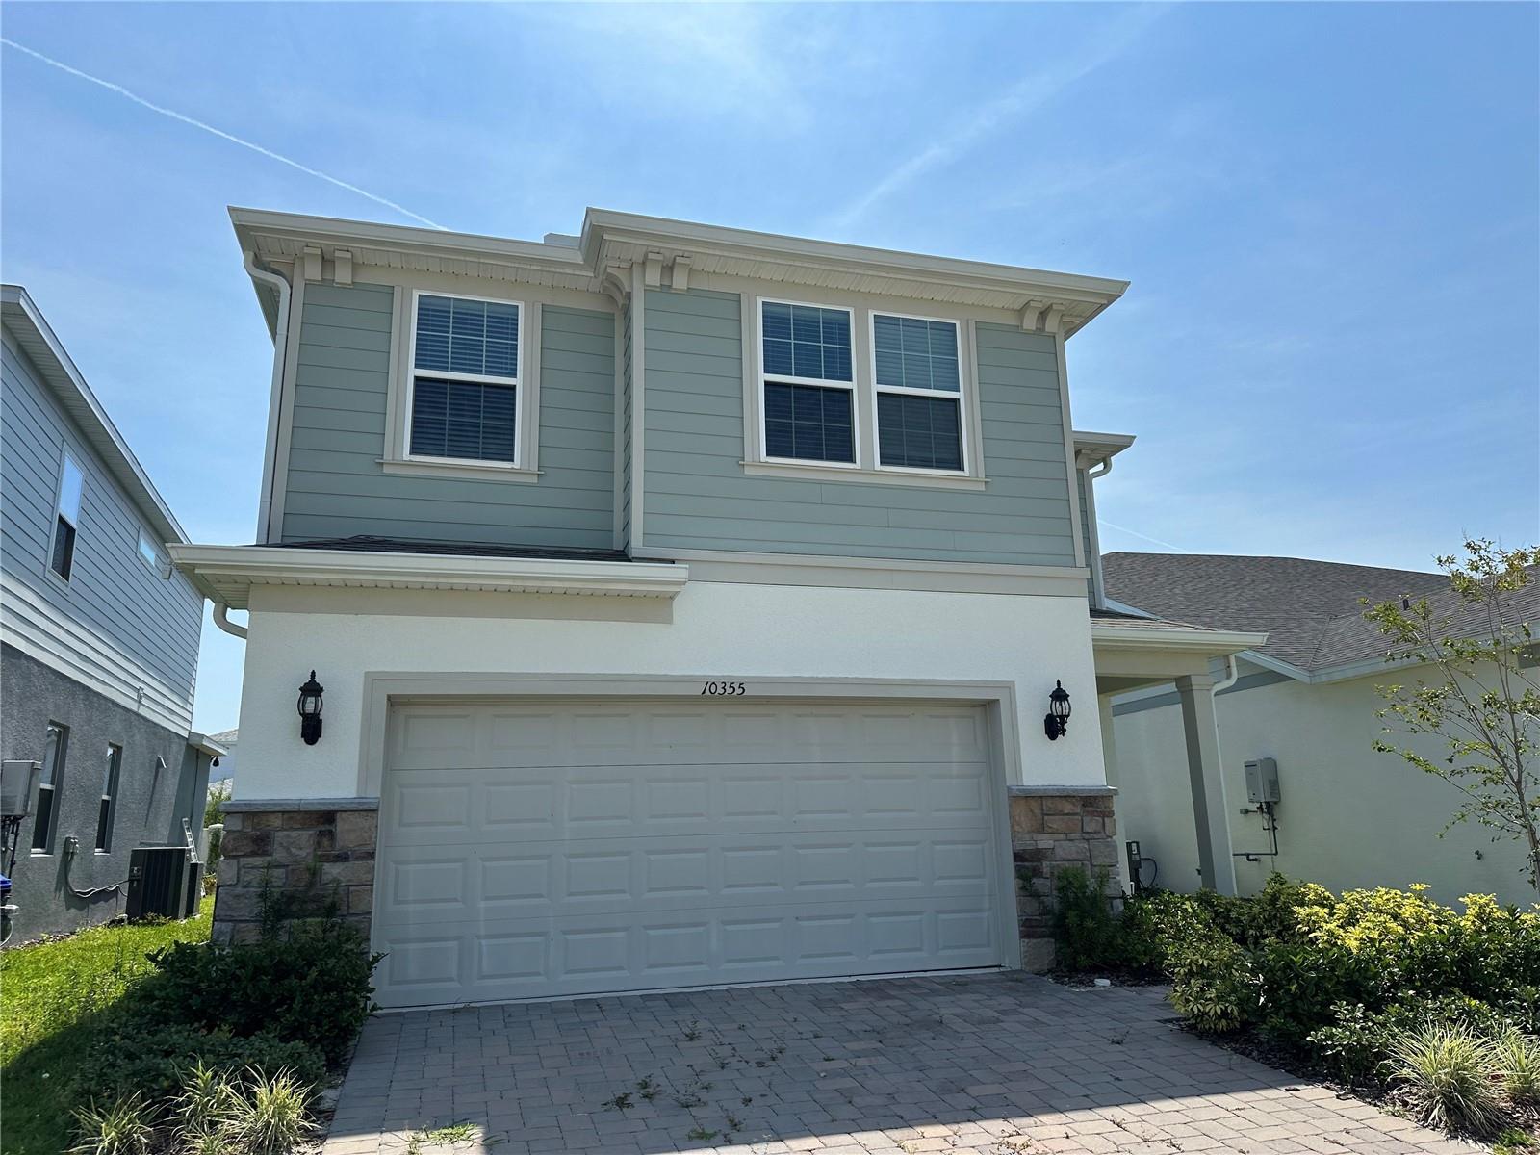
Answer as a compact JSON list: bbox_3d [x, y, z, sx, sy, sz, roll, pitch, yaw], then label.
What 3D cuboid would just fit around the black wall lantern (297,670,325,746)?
[{"bbox_3d":[-3.178,0.909,7.405,0.175,0.512,0.230,2,-14,-16],"label":"black wall lantern"}]

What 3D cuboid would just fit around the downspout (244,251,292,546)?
[{"bbox_3d":[-4.081,-1.434,8.479,0.385,2.460,0.110,2,-14,-16],"label":"downspout"}]

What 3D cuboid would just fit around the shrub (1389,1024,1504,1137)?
[{"bbox_3d":[3.037,2.229,4.819,0.480,0.400,0.470,2,-14,-16],"label":"shrub"}]

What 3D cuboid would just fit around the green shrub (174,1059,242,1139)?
[{"bbox_3d":[-2.528,2.315,4.830,0.330,0.330,0.330,2,-14,-16],"label":"green shrub"}]

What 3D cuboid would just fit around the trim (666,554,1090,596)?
[{"bbox_3d":[0.979,-0.024,8.972,3.890,0.272,0.060,2,-14,-16],"label":"trim"}]

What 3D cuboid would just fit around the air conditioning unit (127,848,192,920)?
[{"bbox_3d":[-8.923,4.487,15.575,0.700,0.980,0.700,2,-14,-16],"label":"air conditioning unit"}]

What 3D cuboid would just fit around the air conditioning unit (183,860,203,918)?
[{"bbox_3d":[-9.283,4.881,16.630,0.650,0.810,0.650,2,-14,-16],"label":"air conditioning unit"}]

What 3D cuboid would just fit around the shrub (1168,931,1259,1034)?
[{"bbox_3d":[2.906,2.613,6.986,0.600,0.560,0.600,2,-14,-16],"label":"shrub"}]

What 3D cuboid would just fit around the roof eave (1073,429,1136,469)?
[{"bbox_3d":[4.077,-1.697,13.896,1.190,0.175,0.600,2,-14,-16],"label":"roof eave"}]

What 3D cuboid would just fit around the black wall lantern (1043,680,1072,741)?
[{"bbox_3d":[2.424,1.111,8.973,0.190,0.500,0.270,2,-14,-16],"label":"black wall lantern"}]

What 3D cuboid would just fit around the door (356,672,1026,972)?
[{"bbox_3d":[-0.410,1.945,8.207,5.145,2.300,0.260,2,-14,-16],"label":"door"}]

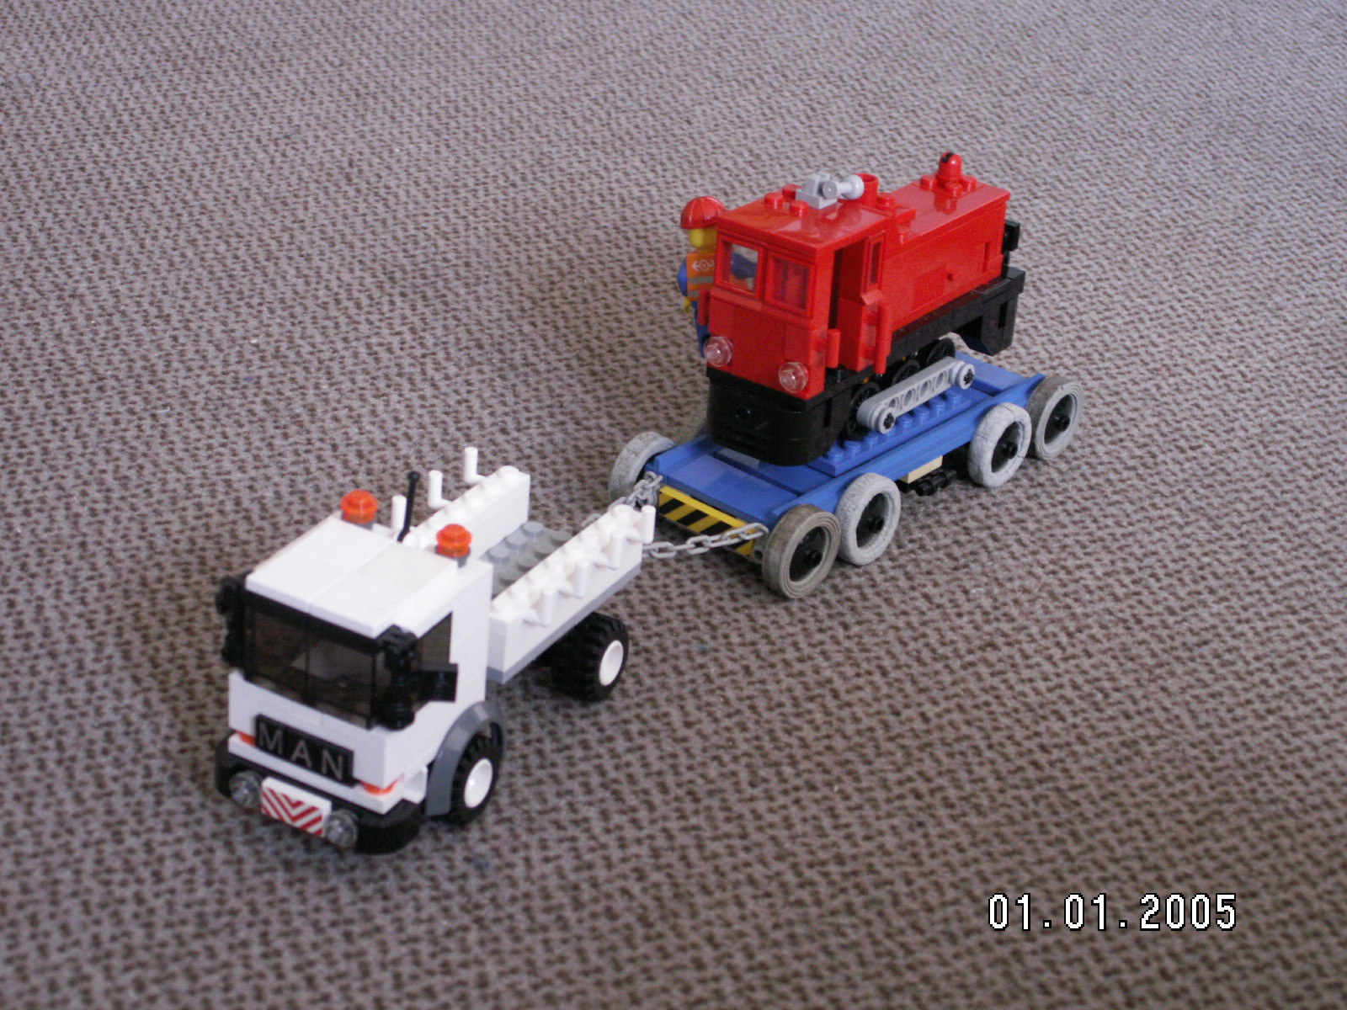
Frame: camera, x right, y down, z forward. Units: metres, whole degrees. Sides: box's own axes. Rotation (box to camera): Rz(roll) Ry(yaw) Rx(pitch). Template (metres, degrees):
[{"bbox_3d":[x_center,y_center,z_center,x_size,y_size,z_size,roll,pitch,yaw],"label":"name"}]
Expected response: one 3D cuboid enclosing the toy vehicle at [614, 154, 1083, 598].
[{"bbox_3d":[0.053,-0.047,0.655,0.060,0.094,0.147,25,33,33],"label":"toy vehicle"}]

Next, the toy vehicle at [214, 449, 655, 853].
[{"bbox_3d":[-0.051,0.019,0.545,0.058,0.064,0.119,18,30,23],"label":"toy vehicle"}]

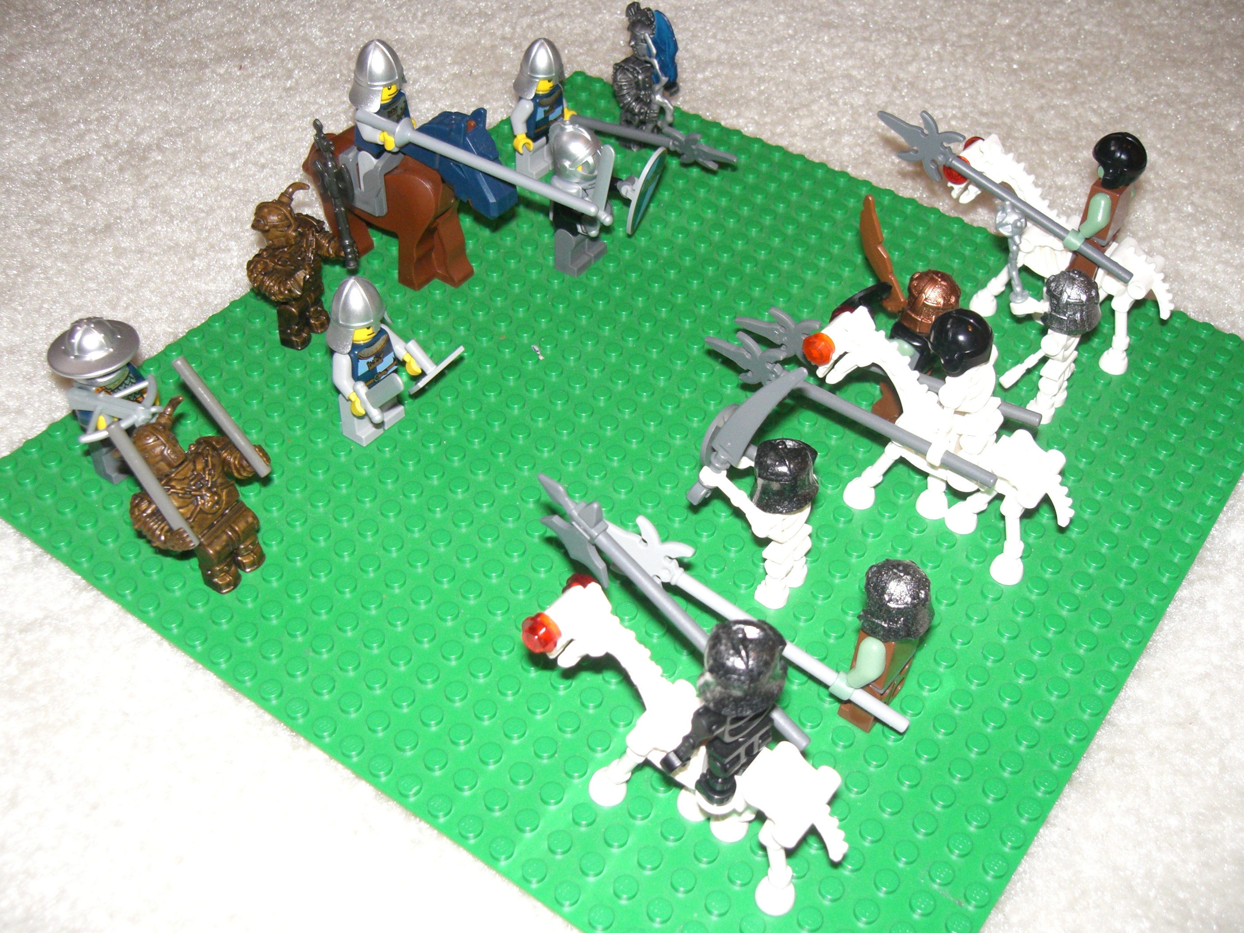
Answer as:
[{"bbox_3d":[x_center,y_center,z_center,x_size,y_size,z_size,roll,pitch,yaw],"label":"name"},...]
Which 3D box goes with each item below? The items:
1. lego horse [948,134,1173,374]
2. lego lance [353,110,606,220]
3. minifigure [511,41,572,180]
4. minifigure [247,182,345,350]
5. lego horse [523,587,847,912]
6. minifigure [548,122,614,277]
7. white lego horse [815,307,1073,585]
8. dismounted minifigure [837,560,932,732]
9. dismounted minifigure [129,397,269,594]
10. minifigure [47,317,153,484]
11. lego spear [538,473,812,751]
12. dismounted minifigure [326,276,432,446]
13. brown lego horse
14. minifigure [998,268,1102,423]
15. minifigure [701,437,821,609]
[{"bbox_3d":[0.120,-0.059,0.373,0.067,0.049,0.017,28,51,23],"label":"lego horse"},{"bbox_3d":[-0.036,-0.075,0.341,0.084,0.009,0.009,28,51,24],"label":"lego lance"},{"bbox_3d":[-0.025,-0.113,0.425,0.019,0.044,0.025,28,51,24],"label":"minifigure"},{"bbox_3d":[-0.087,-0.054,0.366,0.019,0.043,0.028,28,51,23],"label":"minifigure"},{"bbox_3d":[0.013,0.054,0.261,0.068,0.050,0.017,28,51,23],"label":"lego horse"},{"bbox_3d":[-0.010,-0.077,0.389,0.026,0.046,0.026,28,51,23],"label":"minifigure"},{"bbox_3d":[0.075,-0.005,0.320,0.068,0.049,0.017,28,51,23],"label":"white lego horse"},{"bbox_3d":[0.054,0.035,0.281,0.019,0.045,0.024,28,51,24],"label":"dismounted minifigure"},{"bbox_3d":[-0.097,0.006,0.307,0.024,0.044,0.030,19,47,33],"label":"dismounted minifigure"},{"bbox_3d":[-0.123,-0.017,0.328,0.024,0.045,0.024,28,51,23],"label":"minifigure"},{"bbox_3d":[0.008,0.028,0.270,0.004,0.021,0.076,-36,71,-29],"label":"lego spear"},{"bbox_3d":[-0.063,-0.026,0.338,0.021,0.046,0.025,28,51,24],"label":"dismounted minifigure"},{"bbox_3d":[-0.064,-0.080,0.383,0.077,0.057,0.017,28,51,24],"label":"brown lego horse"},{"bbox_3d":[0.110,-0.035,0.355,0.025,0.043,0.024,28,51,23],"label":"minifigure"},{"bbox_3d":[0.032,0.010,0.305,0.028,0.046,0.022,28,51,24],"label":"minifigure"}]

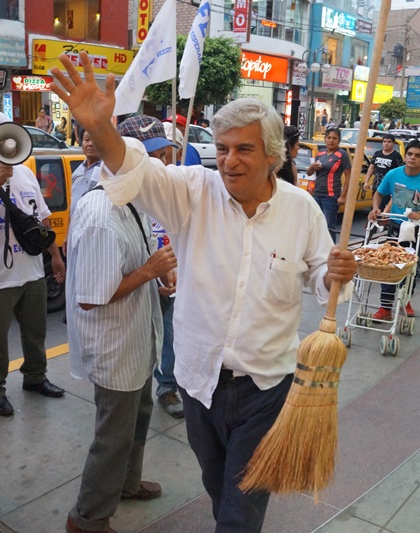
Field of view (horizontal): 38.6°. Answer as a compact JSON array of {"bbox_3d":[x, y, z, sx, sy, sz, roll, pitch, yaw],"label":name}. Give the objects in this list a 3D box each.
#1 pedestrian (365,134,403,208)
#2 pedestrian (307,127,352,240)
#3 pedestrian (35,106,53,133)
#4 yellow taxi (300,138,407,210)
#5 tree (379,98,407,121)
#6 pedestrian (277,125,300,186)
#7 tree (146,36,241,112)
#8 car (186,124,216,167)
[{"bbox_3d":[2.491,-1.066,8.785,0.550,1.680,0.360,6,14,20],"label":"pedestrian"},{"bbox_3d":[1.411,-0.817,7.149,0.480,1.580,0.340,6,14,17],"label":"pedestrian"},{"bbox_3d":[-4.355,-3.352,15.774,0.500,1.580,0.380,-2,13,-17],"label":"pedestrian"},{"bbox_3d":[2.226,-1.636,10.900,1.670,1.500,4.250,10,15,32],"label":"yellow taxi"},{"bbox_3d":[9.128,-6.827,30.000,1.550,3.200,1.550,2,13,0],"label":"tree"},{"bbox_3d":[0.632,-0.426,5.326,0.360,1.600,0.480,-2,13,-17],"label":"pedestrian"},{"bbox_3d":[-0.559,-5.466,20.255,3.100,4.350,3.100,1,14,0],"label":"tree"},{"bbox_3d":[-1.130,-3.470,17.713,1.680,1.420,4.300,12,17,38],"label":"car"}]

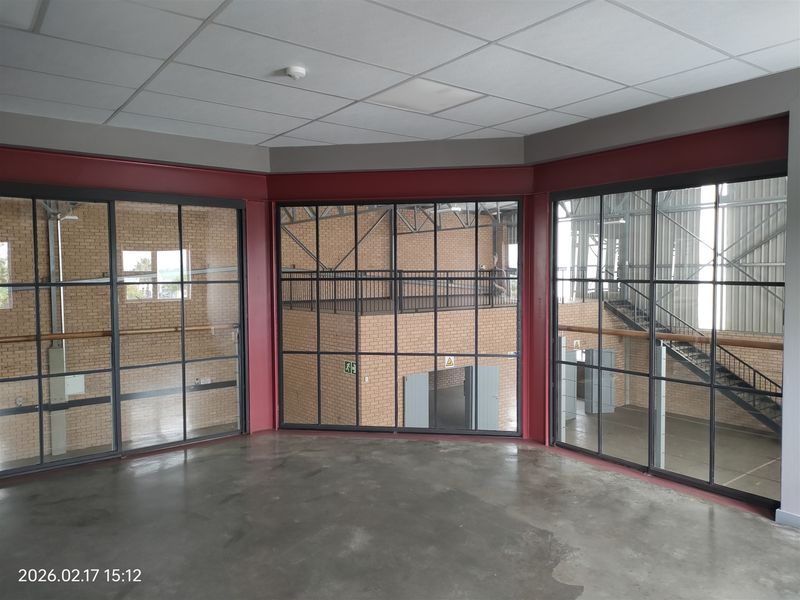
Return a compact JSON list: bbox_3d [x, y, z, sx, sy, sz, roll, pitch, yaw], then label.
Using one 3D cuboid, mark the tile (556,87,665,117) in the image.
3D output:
[{"bbox_3d":[1.401,-1.335,3.934,0.427,0.018,0.595,-2,3,-37],"label":"tile"}]

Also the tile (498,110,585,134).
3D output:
[{"bbox_3d":[1.038,-1.355,4.411,0.427,0.018,0.595,-2,3,-37],"label":"tile"}]

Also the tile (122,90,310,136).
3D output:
[{"bbox_3d":[-1.293,-1.328,4.147,1.195,0.018,0.595,-2,3,-37],"label":"tile"}]

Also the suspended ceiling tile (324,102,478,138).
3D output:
[{"bbox_3d":[0.025,-1.348,4.395,1.195,0.018,0.595,-2,3,-37],"label":"suspended ceiling tile"}]

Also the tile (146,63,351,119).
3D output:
[{"bbox_3d":[-0.930,-1.308,3.670,1.195,0.018,0.595,-2,3,-37],"label":"tile"}]

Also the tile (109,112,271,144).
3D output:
[{"bbox_3d":[-1.600,-1.345,4.550,1.195,0.018,0.409,-2,3,-37],"label":"tile"}]

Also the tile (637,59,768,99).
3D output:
[{"bbox_3d":[1.764,-1.314,3.457,0.427,0.018,0.595,-2,3,-37],"label":"tile"}]

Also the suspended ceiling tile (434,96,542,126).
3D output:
[{"bbox_3d":[0.627,-1.337,4.099,0.595,0.018,0.595,-2,3,-37],"label":"suspended ceiling tile"}]

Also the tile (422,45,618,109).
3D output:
[{"bbox_3d":[0.752,-1.308,3.441,1.195,0.018,0.595,-2,3,-37],"label":"tile"}]

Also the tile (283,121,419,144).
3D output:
[{"bbox_3d":[-0.393,-1.365,4.830,1.057,0.018,0.595,-2,3,-37],"label":"tile"}]

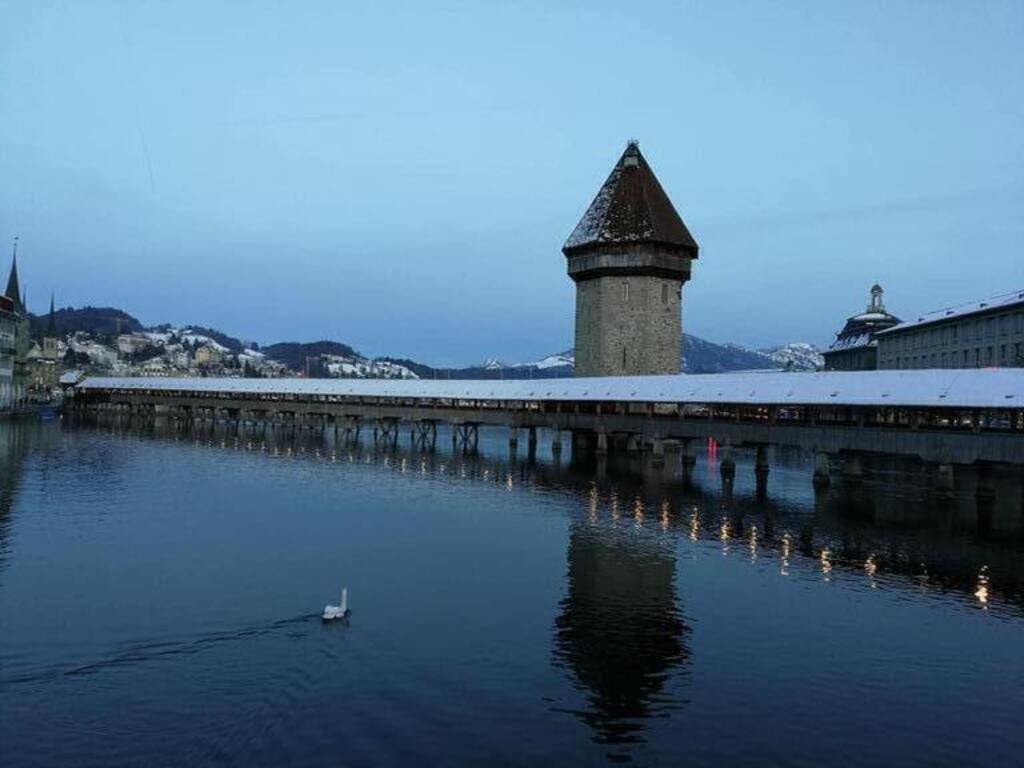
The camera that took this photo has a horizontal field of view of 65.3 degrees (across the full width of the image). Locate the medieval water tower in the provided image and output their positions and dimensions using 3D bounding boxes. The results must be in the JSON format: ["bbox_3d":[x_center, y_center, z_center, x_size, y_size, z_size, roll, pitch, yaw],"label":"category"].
[{"bbox_3d":[13.231,-10.058,90.277,15.000,34.300,15.000,1,-1,11],"label":"medieval water tower"}]

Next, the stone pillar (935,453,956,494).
[{"bbox_3d":[23.243,5.197,42.725,1.050,2.450,1.050,2,-1,-25],"label":"stone pillar"}]

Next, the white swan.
[{"bbox_3d":[-3.921,4.871,17.837,0.420,0.640,0.880,1,-2,36],"label":"white swan"}]

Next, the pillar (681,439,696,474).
[{"bbox_3d":[15.105,5.541,68.084,1.050,2.450,1.050,2,-1,-25],"label":"pillar"}]

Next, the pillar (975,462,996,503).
[{"bbox_3d":[26.370,5.314,44.434,1.050,2.450,1.050,2,-1,-25],"label":"pillar"}]

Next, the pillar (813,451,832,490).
[{"bbox_3d":[19.549,5.272,50.481,1.050,2.450,1.050,2,-1,-25],"label":"pillar"}]

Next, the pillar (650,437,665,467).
[{"bbox_3d":[12.078,5.422,66.165,1.050,2.450,1.050,2,-1,-25],"label":"pillar"}]

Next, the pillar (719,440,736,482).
[{"bbox_3d":[15.778,5.348,58.397,1.050,2.450,1.050,2,-1,-25],"label":"pillar"}]

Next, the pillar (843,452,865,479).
[{"bbox_3d":[22.520,5.392,52.516,1.050,2.450,1.050,2,-1,-25],"label":"pillar"}]

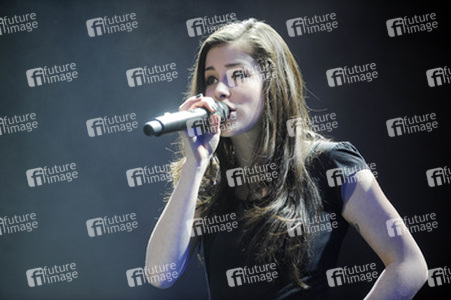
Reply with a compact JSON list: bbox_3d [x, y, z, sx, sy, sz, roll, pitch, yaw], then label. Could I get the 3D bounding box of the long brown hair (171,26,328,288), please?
[{"bbox_3d":[0.044,0.007,5.000,0.250,0.520,0.250,-3,-6,34],"label":"long brown hair"}]

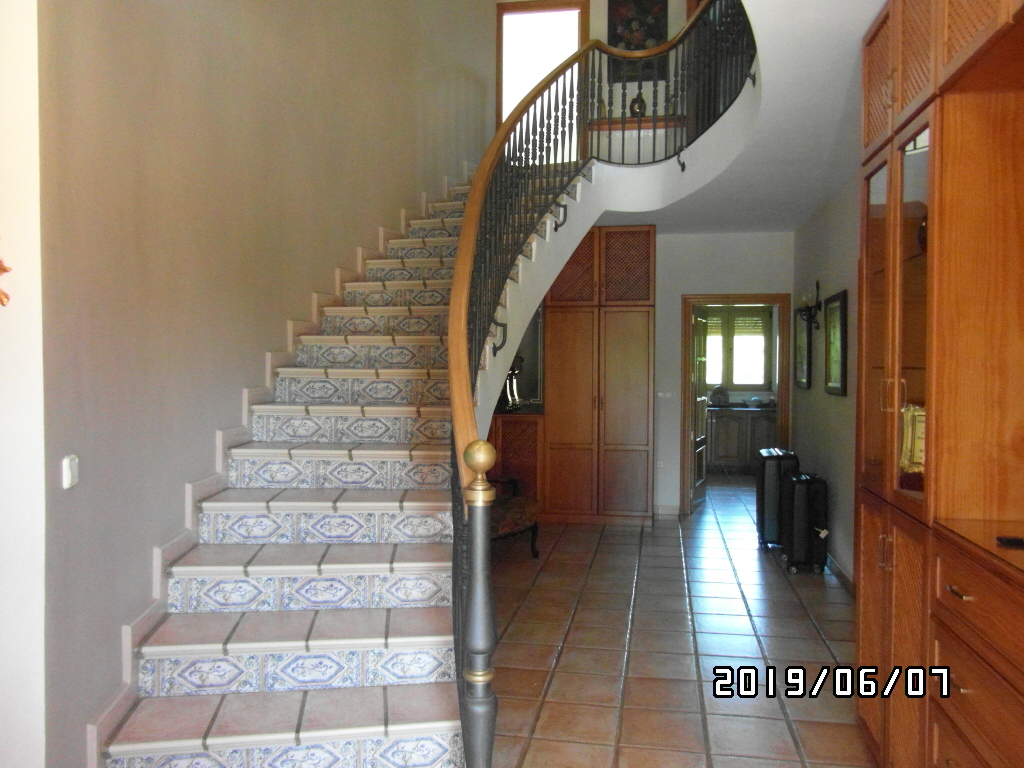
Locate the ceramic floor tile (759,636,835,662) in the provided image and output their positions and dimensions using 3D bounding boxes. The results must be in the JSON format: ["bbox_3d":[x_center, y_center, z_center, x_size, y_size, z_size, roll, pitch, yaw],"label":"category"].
[{"bbox_3d":[1.432,1.344,3.578,0.315,0.014,0.300,0,1,10],"label":"ceramic floor tile"}]

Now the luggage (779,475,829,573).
[{"bbox_3d":[2.097,0.982,5.120,0.250,0.645,0.440,0,1,12],"label":"luggage"}]

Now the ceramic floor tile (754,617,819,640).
[{"bbox_3d":[1.494,1.338,3.876,0.315,0.014,0.300,0,1,10],"label":"ceramic floor tile"}]

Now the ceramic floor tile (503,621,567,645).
[{"bbox_3d":[0.125,1.343,3.793,0.314,0.012,0.297,0,2,10],"label":"ceramic floor tile"}]

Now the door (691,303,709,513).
[{"bbox_3d":[1.961,0.242,7.394,0.040,2.030,0.820,1,2,24],"label":"door"}]

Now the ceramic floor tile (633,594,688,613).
[{"bbox_3d":[0.906,1.335,4.296,0.306,0.012,0.300,0,1,10],"label":"ceramic floor tile"}]

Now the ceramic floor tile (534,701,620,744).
[{"bbox_3d":[0.267,1.367,2.857,0.306,0.012,0.300,0,1,10],"label":"ceramic floor tile"}]

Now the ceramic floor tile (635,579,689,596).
[{"bbox_3d":[0.970,1.322,4.585,0.314,0.012,0.297,0,2,10],"label":"ceramic floor tile"}]

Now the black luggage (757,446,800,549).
[{"bbox_3d":[2.120,0.925,5.669,0.270,0.750,0.480,1,1,14],"label":"black luggage"}]

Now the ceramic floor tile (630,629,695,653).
[{"bbox_3d":[0.774,1.341,3.677,0.315,0.014,0.300,0,1,10],"label":"ceramic floor tile"}]

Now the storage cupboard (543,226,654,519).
[{"bbox_3d":[0.842,-0.083,6.771,1.010,2.700,0.580,0,1,9],"label":"storage cupboard"}]

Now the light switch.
[{"bbox_3d":[-1.256,0.250,2.020,0.018,0.083,0.077,0,2,-12],"label":"light switch"}]

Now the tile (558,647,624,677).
[{"bbox_3d":[0.384,1.346,3.429,0.315,0.014,0.300,0,1,10],"label":"tile"}]

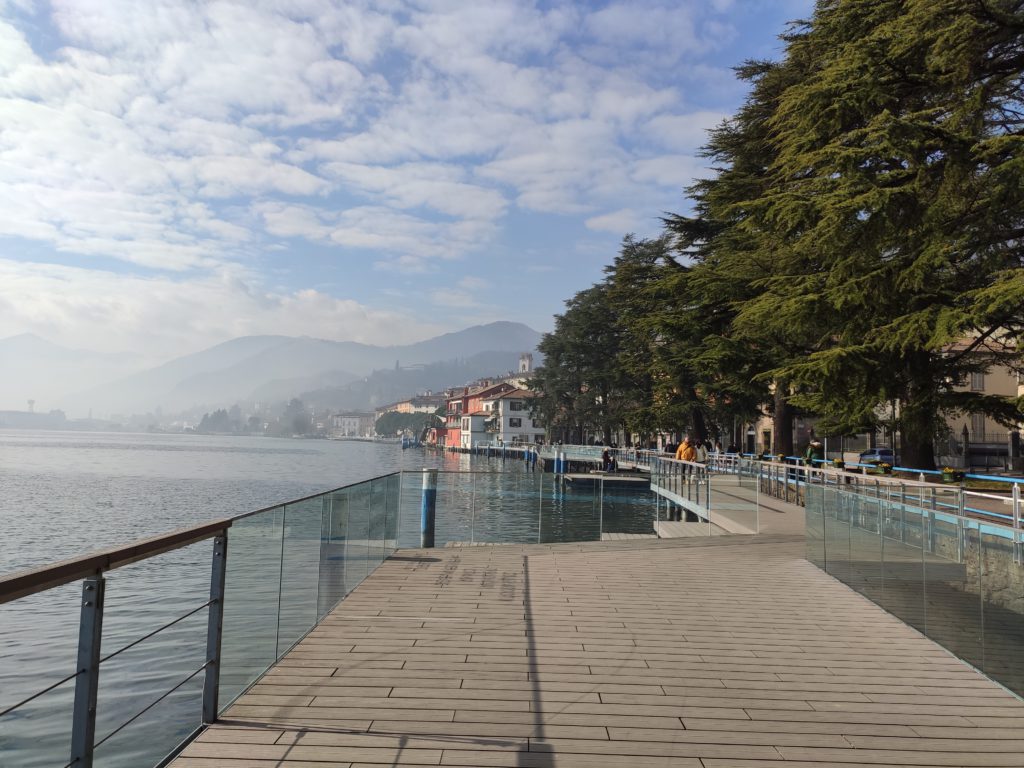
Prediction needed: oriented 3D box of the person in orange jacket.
[{"bbox_3d":[6.278,2.723,27.700,0.660,1.780,0.420,1,-4,5],"label":"person in orange jacket"}]

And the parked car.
[{"bbox_3d":[32.881,6.531,69.000,1.680,1.480,3.900,1,-4,-2],"label":"parked car"}]

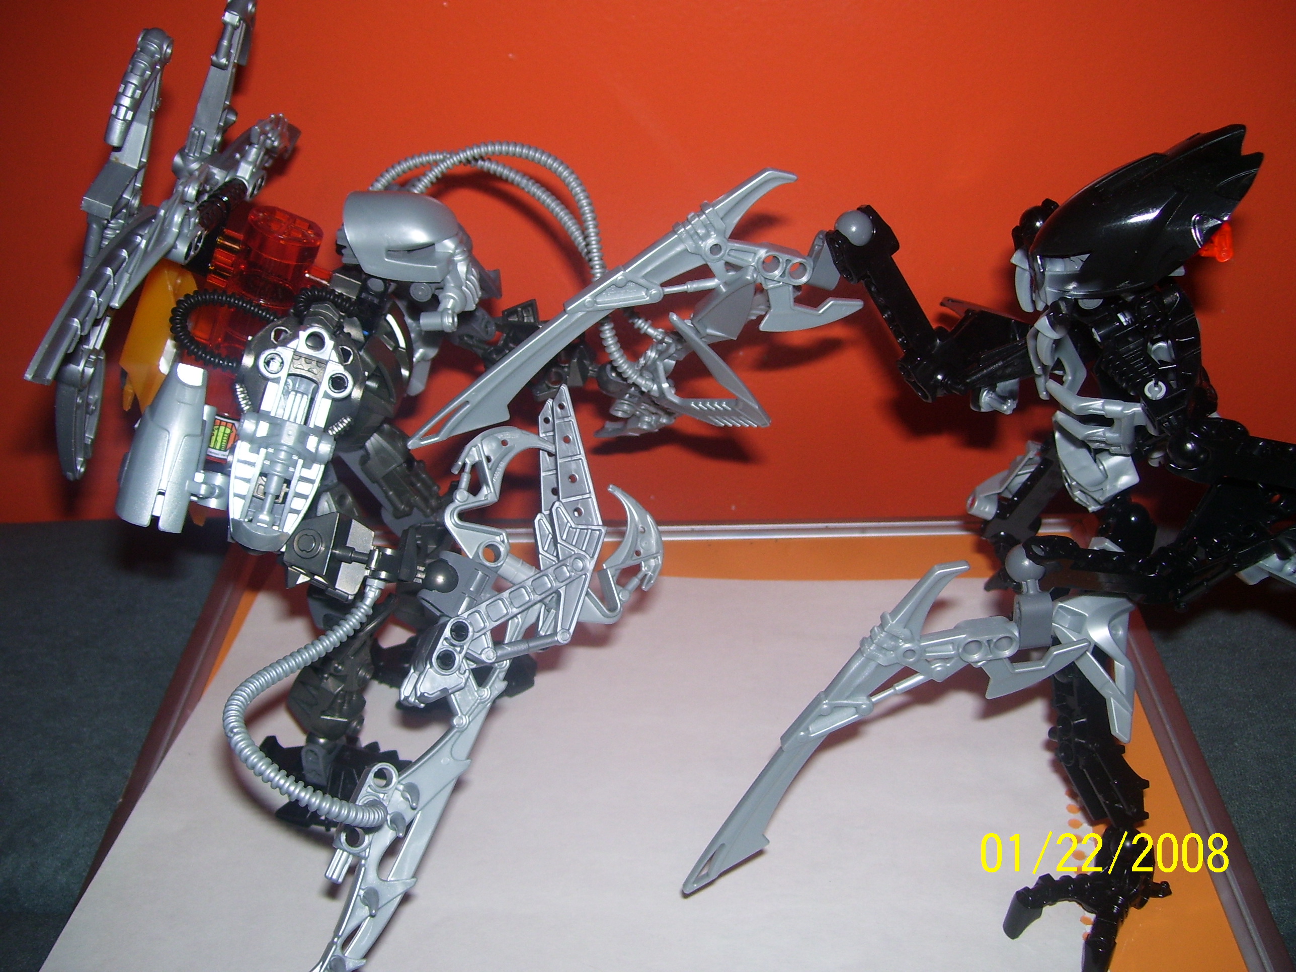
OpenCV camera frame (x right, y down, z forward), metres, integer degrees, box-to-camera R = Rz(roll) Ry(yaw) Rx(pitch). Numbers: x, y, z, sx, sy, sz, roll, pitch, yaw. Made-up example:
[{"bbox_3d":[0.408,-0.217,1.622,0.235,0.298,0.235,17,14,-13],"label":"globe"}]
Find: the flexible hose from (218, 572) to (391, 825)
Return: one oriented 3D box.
[{"bbox_3d":[-0.085,0.049,0.352,0.037,0.029,0.088,-5,36,-7],"label":"flexible hose"}]

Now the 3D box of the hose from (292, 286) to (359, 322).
[{"bbox_3d":[-0.105,-0.058,0.452,0.027,0.019,0.014,-6,36,-8],"label":"hose"}]

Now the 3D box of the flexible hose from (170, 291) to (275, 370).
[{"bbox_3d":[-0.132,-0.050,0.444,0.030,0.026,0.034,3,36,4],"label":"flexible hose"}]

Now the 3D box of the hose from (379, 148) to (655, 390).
[{"bbox_3d":[-0.039,-0.083,0.479,0.109,0.070,0.061,12,38,16],"label":"hose"}]

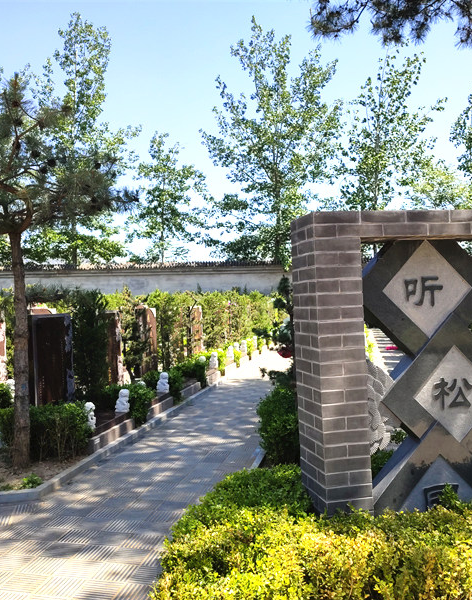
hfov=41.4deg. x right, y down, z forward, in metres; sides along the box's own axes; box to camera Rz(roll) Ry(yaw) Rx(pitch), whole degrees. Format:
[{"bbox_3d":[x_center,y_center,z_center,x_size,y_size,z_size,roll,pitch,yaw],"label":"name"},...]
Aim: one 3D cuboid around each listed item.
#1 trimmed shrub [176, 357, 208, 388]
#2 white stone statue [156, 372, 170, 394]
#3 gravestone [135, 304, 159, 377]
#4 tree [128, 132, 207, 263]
[{"bbox_3d":[-0.729,1.267,10.815,0.500,0.530,0.480,-3,0,12],"label":"trimmed shrub"},{"bbox_3d":[-1.054,1.197,9.023,0.165,0.300,0.140,-3,0,12],"label":"white stone statue"},{"bbox_3d":[-1.449,0.714,10.185,0.170,1.300,0.880,-3,0,12],"label":"gravestone"},{"bbox_3d":[-2.629,-2.351,24.000,2.900,8.160,2.900,-3,0,12],"label":"tree"}]

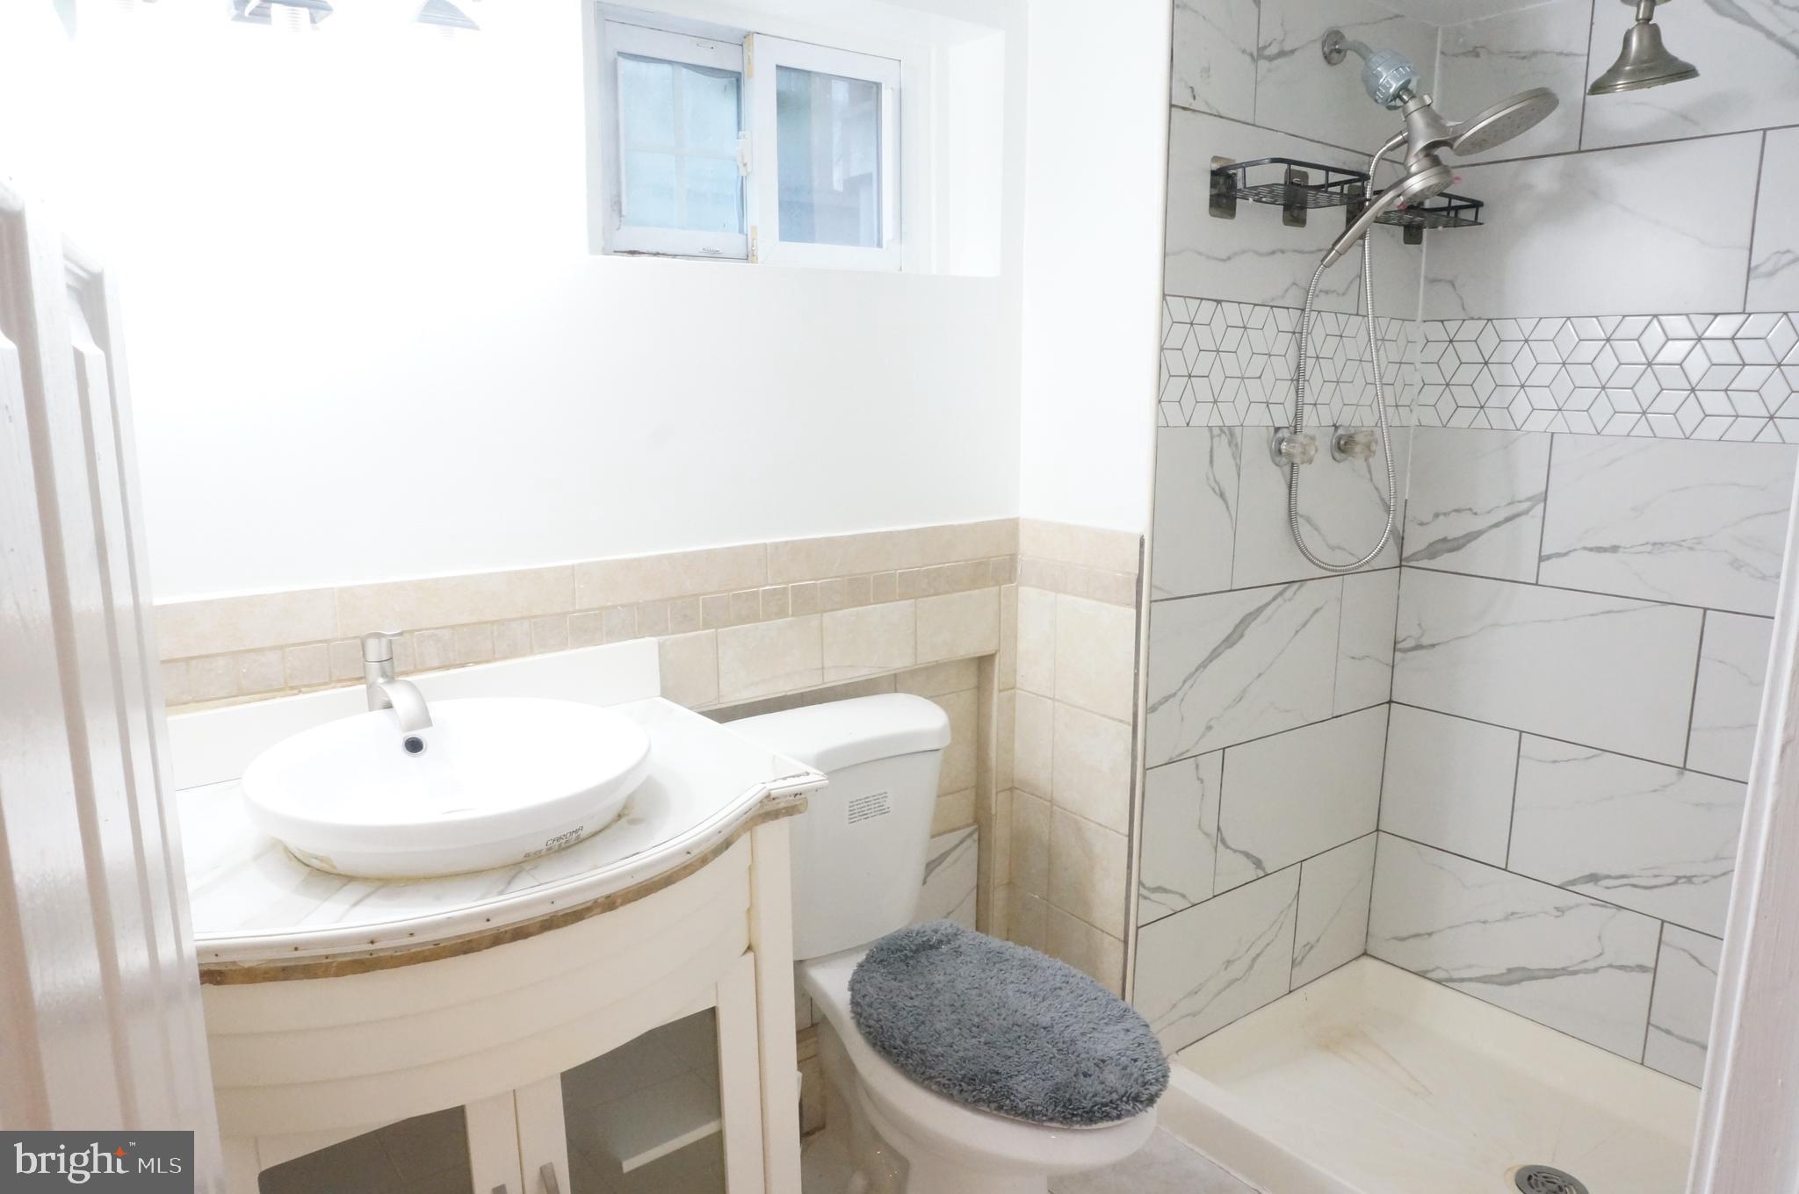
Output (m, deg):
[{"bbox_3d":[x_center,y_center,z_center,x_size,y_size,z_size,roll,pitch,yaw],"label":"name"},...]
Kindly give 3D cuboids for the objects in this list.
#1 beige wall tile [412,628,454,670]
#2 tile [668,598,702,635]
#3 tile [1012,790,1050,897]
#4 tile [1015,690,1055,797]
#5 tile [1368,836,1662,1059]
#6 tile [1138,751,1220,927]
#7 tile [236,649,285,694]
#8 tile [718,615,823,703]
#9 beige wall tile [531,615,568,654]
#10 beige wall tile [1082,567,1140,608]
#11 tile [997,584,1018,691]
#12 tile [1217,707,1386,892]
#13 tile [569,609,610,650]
[{"bbox_3d":[-0.653,0.071,1.681,0.050,0.051,0.010,-8,13,-37],"label":"beige wall tile"},{"bbox_3d":[-0.344,0.028,1.913,0.053,0.058,0.010,-8,14,-36],"label":"tile"},{"bbox_3d":[0.266,0.495,2.392,0.010,0.206,0.106,-8,14,-37],"label":"tile"},{"bbox_3d":[0.268,0.291,2.357,0.010,0.205,0.105,-8,14,-36],"label":"tile"},{"bbox_3d":[1.276,0.724,2.539,0.010,0.301,0.585,-8,13,-38],"label":"tile"},{"bbox_3d":[0.531,0.453,2.266,0.229,0.302,0.010,-7,13,-39],"label":"tile"},{"bbox_3d":[-0.822,0.095,1.543,0.051,0.054,0.010,-8,14,-37],"label":"tile"},{"bbox_3d":[-0.218,0.103,2.028,0.203,0.121,0.010,-8,13,-37],"label":"tile"},{"bbox_3d":[-0.521,0.054,1.781,0.053,0.054,0.010,-8,13,-37],"label":"beige wall tile"},{"bbox_3d":[0.379,-0.017,2.140,0.010,0.058,0.125,-8,13,-38],"label":"beige wall tile"},{"bbox_3d":[0.208,0.079,2.329,0.043,0.207,0.010,-8,13,-38],"label":"tile"},{"bbox_3d":[0.858,0.413,2.526,0.607,0.304,0.010,-8,13,-38],"label":"tile"},{"bbox_3d":[-0.473,0.046,1.805,0.053,0.054,0.010,-8,14,-37],"label":"tile"}]

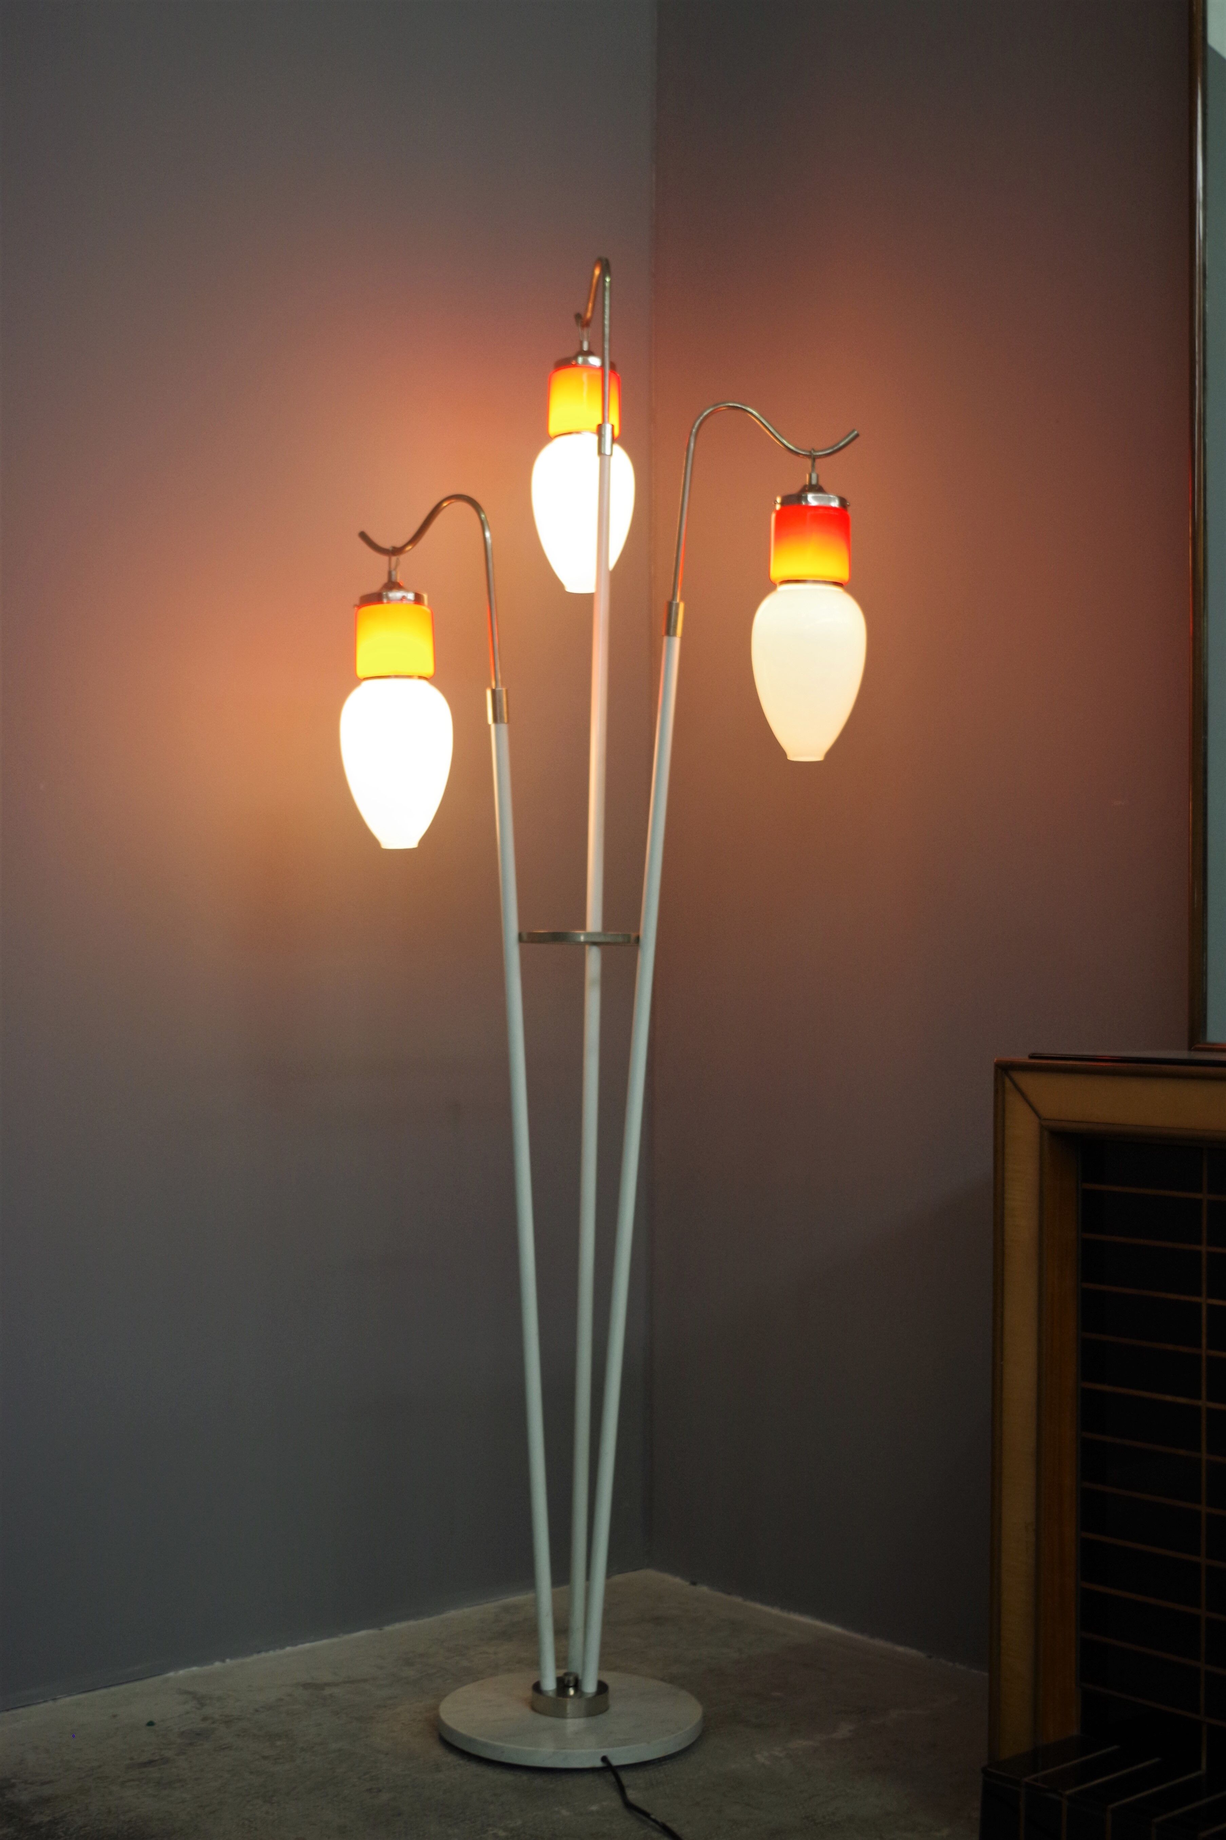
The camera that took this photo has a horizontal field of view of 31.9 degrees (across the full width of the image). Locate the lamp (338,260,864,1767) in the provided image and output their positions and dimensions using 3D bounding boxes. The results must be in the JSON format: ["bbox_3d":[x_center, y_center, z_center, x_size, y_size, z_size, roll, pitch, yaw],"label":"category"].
[{"bbox_3d":[-0.022,0.036,2.581,0.623,1.766,0.517,1,-3,0],"label":"lamp"}]

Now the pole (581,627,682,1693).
[{"bbox_3d":[0.021,0.273,2.416,0.018,1.192,0.018,4,0,0],"label":"pole"}]

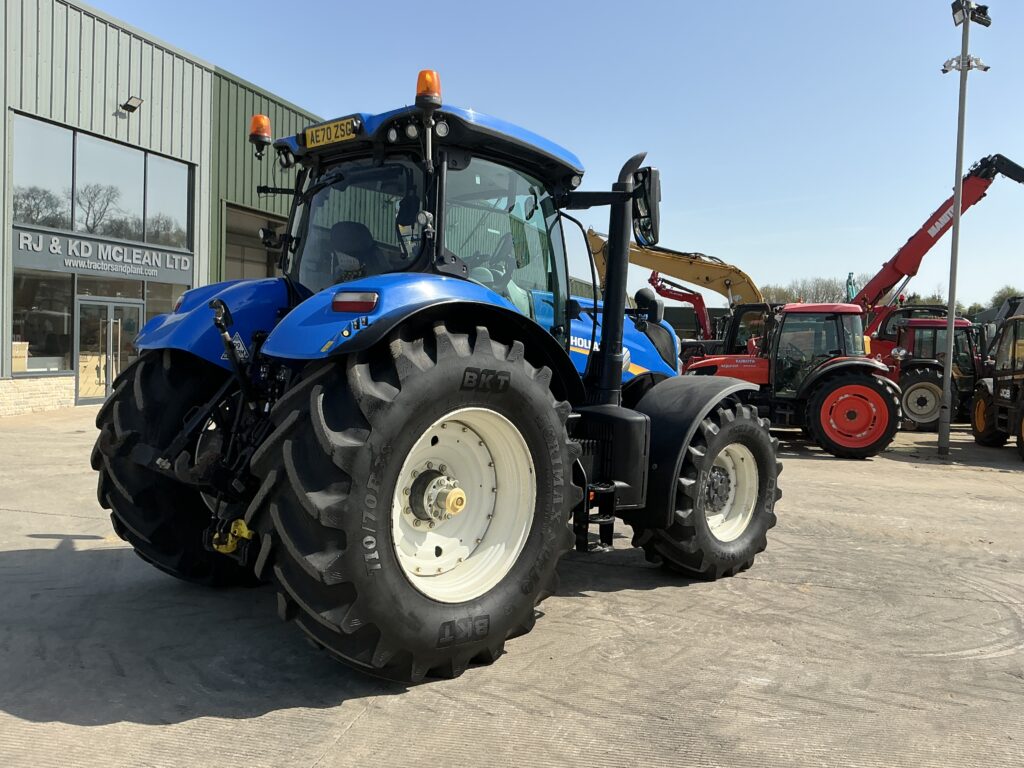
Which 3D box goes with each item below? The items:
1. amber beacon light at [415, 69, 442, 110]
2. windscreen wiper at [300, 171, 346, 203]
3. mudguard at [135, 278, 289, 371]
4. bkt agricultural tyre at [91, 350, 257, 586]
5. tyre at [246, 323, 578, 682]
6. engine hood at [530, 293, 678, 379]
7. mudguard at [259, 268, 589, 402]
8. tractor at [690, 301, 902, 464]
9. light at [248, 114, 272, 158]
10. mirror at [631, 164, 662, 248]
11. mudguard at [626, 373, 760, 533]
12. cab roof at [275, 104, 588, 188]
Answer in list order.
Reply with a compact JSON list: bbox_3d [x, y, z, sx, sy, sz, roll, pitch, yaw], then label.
[{"bbox_3d":[-0.457,-1.607,4.534,0.147,0.225,0.147,2,2,0],"label":"amber beacon light"},{"bbox_3d":[-1.241,-1.281,5.416,0.540,0.160,0.100,4,3,44],"label":"windscreen wiper"},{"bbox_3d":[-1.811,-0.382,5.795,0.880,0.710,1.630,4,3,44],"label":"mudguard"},{"bbox_3d":[-1.905,0.485,5.969,0.700,1.890,1.920,4,3,44],"label":"bkt agricultural tyre"},{"bbox_3d":[-0.451,0.585,4.579,0.710,1.885,1.930,4,3,44],"label":"tyre"},{"bbox_3d":[0.573,-0.352,6.937,0.880,0.680,2.020,4,3,44],"label":"engine hood"},{"bbox_3d":[-0.438,-0.253,4.597,0.800,0.720,1.800,4,3,44],"label":"mudguard"},{"bbox_3d":[5.366,-0.135,15.850,4.100,2.720,2.000,3,3,26],"label":"tractor"},{"bbox_3d":[-1.741,-1.713,5.733,0.150,0.290,0.150,4,3,44],"label":"light"},{"bbox_3d":[0.888,-1.175,5.483,0.100,0.510,0.230,1,3,-22],"label":"mirror"},{"bbox_3d":[1.356,0.464,6.426,0.550,1.040,1.230,4,3,44],"label":"mudguard"},{"bbox_3d":[-0.583,-1.576,5.733,1.600,0.370,1.660,4,3,44],"label":"cab roof"}]

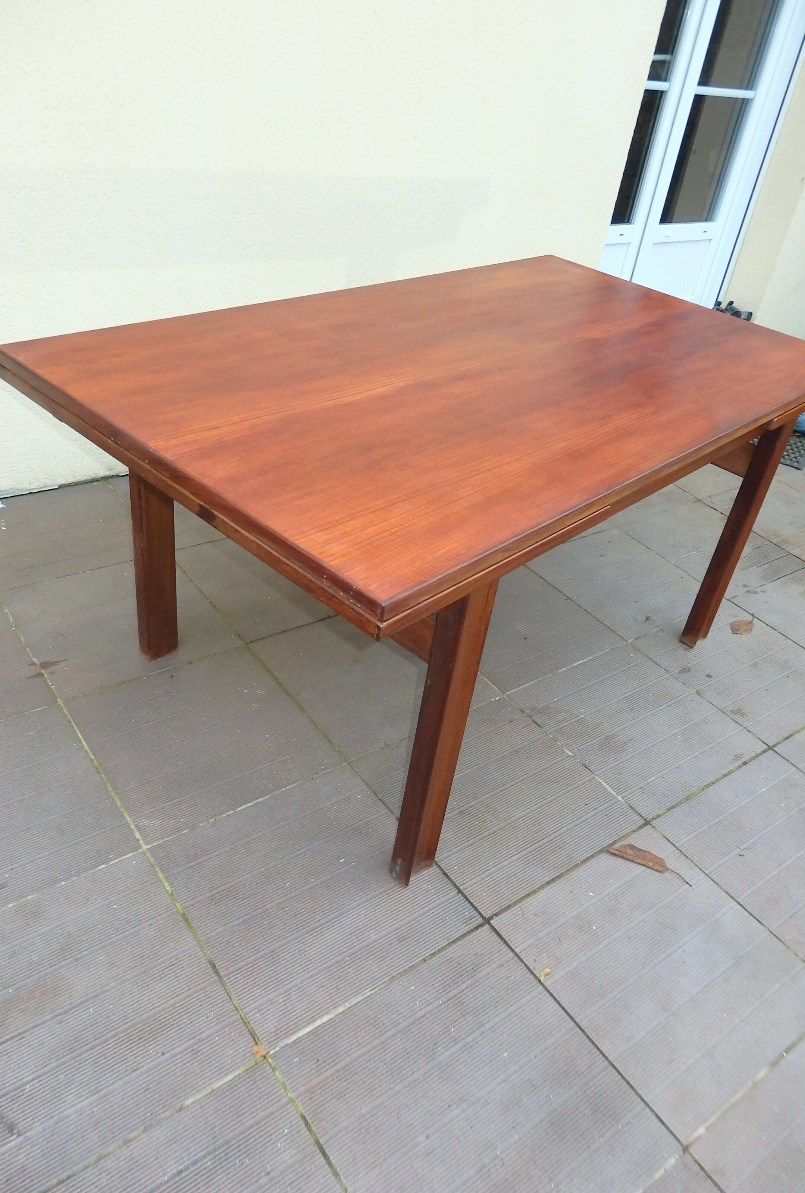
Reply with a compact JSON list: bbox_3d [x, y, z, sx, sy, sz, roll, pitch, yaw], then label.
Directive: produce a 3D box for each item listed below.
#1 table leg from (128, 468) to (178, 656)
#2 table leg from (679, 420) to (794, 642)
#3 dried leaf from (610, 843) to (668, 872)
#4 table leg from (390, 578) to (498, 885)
[{"bbox_3d":[-0.510,-0.155,1.779,0.040,0.678,0.075,33,41,31],"label":"table leg"},{"bbox_3d":[0.816,-0.163,2.099,0.040,0.678,0.075,33,41,31],"label":"table leg"},{"bbox_3d":[0.449,0.498,1.644,0.111,0.016,0.034,16,35,10],"label":"dried leaf"},{"bbox_3d":[0.063,0.216,1.376,0.040,0.678,0.075,33,41,31],"label":"table leg"}]

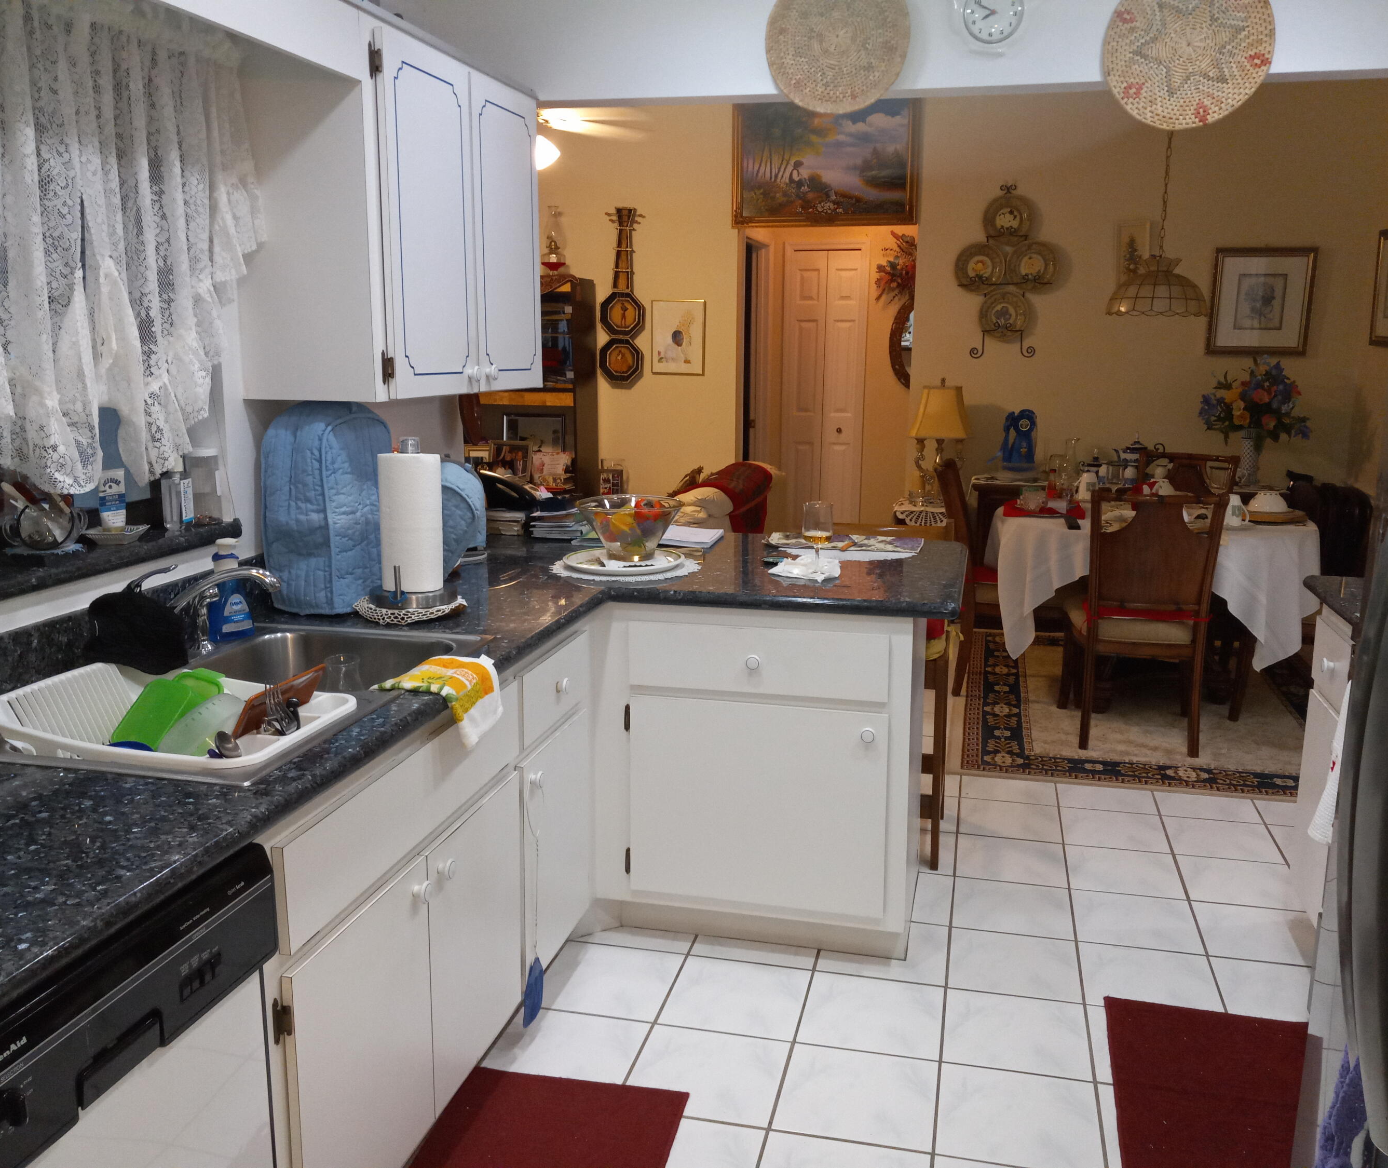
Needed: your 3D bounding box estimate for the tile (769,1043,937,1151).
[{"bbox_3d":[0.326,1.016,2.406,0.303,0.010,0.303,3,11,13],"label":"tile"}]

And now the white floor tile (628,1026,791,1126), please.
[{"bbox_3d":[0.029,1.003,2.485,0.302,0.010,0.302,3,11,14],"label":"white floor tile"}]

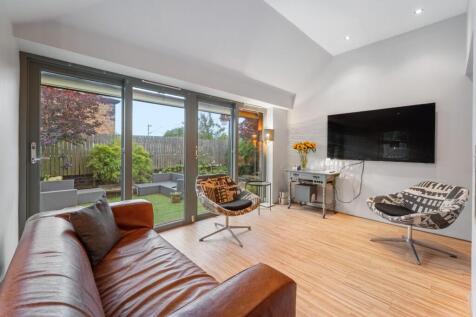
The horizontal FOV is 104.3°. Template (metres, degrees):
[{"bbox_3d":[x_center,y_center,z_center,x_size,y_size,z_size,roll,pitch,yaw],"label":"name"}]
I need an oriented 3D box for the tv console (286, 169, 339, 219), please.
[{"bbox_3d":[1.418,0.625,3.526,0.500,0.750,0.750,-1,2,-41],"label":"tv console"}]

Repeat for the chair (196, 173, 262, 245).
[{"bbox_3d":[-0.145,0.650,2.500,0.780,0.770,0.820,-1,2,-42],"label":"chair"}]

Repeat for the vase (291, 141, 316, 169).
[{"bbox_3d":[1.345,-0.080,3.730,0.420,0.550,0.440,-1,2,-41],"label":"vase"}]

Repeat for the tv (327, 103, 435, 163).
[{"bbox_3d":[2.210,-0.375,3.040,0.060,0.830,1.440,-1,2,-43],"label":"tv"}]

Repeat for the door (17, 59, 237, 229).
[{"bbox_3d":[-1.040,-0.004,2.600,2.630,2.060,0.100,-1,2,-40],"label":"door"}]

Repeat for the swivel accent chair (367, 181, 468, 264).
[{"bbox_3d":[2.030,0.670,2.170,0.820,0.770,0.780,0,1,-5],"label":"swivel accent chair"}]

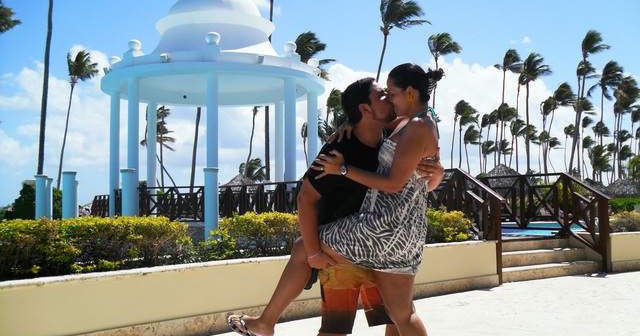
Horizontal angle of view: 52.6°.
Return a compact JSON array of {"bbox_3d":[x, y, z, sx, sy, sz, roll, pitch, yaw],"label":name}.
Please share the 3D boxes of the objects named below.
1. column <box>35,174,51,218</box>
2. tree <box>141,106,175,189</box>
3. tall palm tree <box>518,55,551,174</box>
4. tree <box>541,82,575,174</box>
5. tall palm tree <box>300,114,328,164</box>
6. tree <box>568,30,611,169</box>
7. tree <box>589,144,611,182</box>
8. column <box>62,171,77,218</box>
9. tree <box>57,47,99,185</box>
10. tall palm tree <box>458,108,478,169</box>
[{"bbox_3d":[-7.749,0.988,17.976,0.362,1.511,0.362,1,-3,-23],"label":"column"},{"bbox_3d":[-16.050,-1.049,64.161,3.561,10.969,3.204,0,-3,-14],"label":"tree"},{"bbox_3d":[19.246,-3.246,57.258,2.995,14.107,2.695,-1,-3,19],"label":"tall palm tree"},{"bbox_3d":[22.301,-2.028,60.194,3.245,11.955,2.758,-2,-3,20],"label":"tree"},{"bbox_3d":[-0.687,-0.699,78.157,3.255,11.595,3.255,0,-3,-1],"label":"tall palm tree"},{"bbox_3d":[22.797,-4.010,54.294,3.588,15.256,2.871,-2,-3,23],"label":"tree"},{"bbox_3d":[26.891,0.879,62.035,2.299,6.287,2.299,-2,-3,23],"label":"tree"},{"bbox_3d":[-6.207,0.873,16.029,0.365,1.505,0.365,1,-3,-21],"label":"column"},{"bbox_3d":[-20.027,-2.943,53.250,3.481,13.609,2.611,1,-3,-21],"label":"tree"},{"bbox_3d":[18.120,-1.130,78.173,2.531,12.196,2.531,-1,-3,13],"label":"tall palm tree"}]

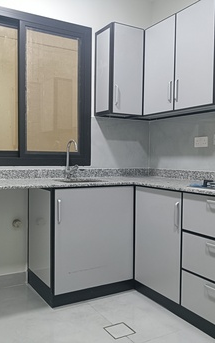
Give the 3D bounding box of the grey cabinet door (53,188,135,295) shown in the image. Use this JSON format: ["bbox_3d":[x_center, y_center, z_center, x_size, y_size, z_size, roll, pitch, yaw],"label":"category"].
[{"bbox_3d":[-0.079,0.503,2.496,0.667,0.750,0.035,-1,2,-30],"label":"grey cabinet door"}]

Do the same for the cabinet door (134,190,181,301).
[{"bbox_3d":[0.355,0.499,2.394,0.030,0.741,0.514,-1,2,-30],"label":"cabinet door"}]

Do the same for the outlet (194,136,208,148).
[{"bbox_3d":[0.796,-0.249,2.817,0.015,0.087,0.146,-1,3,-30],"label":"outlet"}]

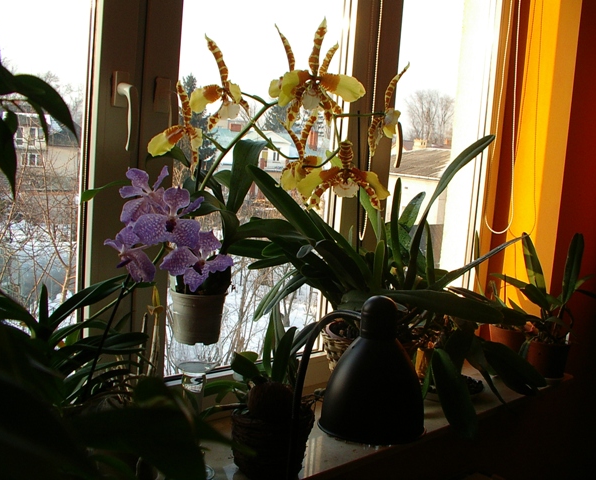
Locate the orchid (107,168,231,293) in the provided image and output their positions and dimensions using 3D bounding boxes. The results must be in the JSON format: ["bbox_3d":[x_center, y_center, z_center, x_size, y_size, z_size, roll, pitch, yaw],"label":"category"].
[{"bbox_3d":[-0.201,-0.015,1.100,0.195,0.195,0.120,4,5,-3],"label":"orchid"}]

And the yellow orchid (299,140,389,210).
[{"bbox_3d":[0.078,-0.110,1.200,0.152,0.122,0.080,4,17,-1],"label":"yellow orchid"}]

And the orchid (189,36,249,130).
[{"bbox_3d":[-0.138,-0.272,1.220,0.120,0.160,0.080,7,12,29],"label":"orchid"}]

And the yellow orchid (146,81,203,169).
[{"bbox_3d":[-0.214,-0.197,1.220,0.125,0.155,0.080,8,11,40],"label":"yellow orchid"}]

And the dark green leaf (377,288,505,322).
[{"bbox_3d":[0.290,0.133,1.430,0.260,0.065,0.090,5,5,11],"label":"dark green leaf"}]

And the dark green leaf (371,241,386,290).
[{"bbox_3d":[0.174,0.055,1.520,0.034,0.108,0.025,5,5,11],"label":"dark green leaf"}]

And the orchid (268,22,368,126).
[{"bbox_3d":[0.035,-0.284,1.200,0.160,0.185,0.085,4,7,-3],"label":"orchid"}]

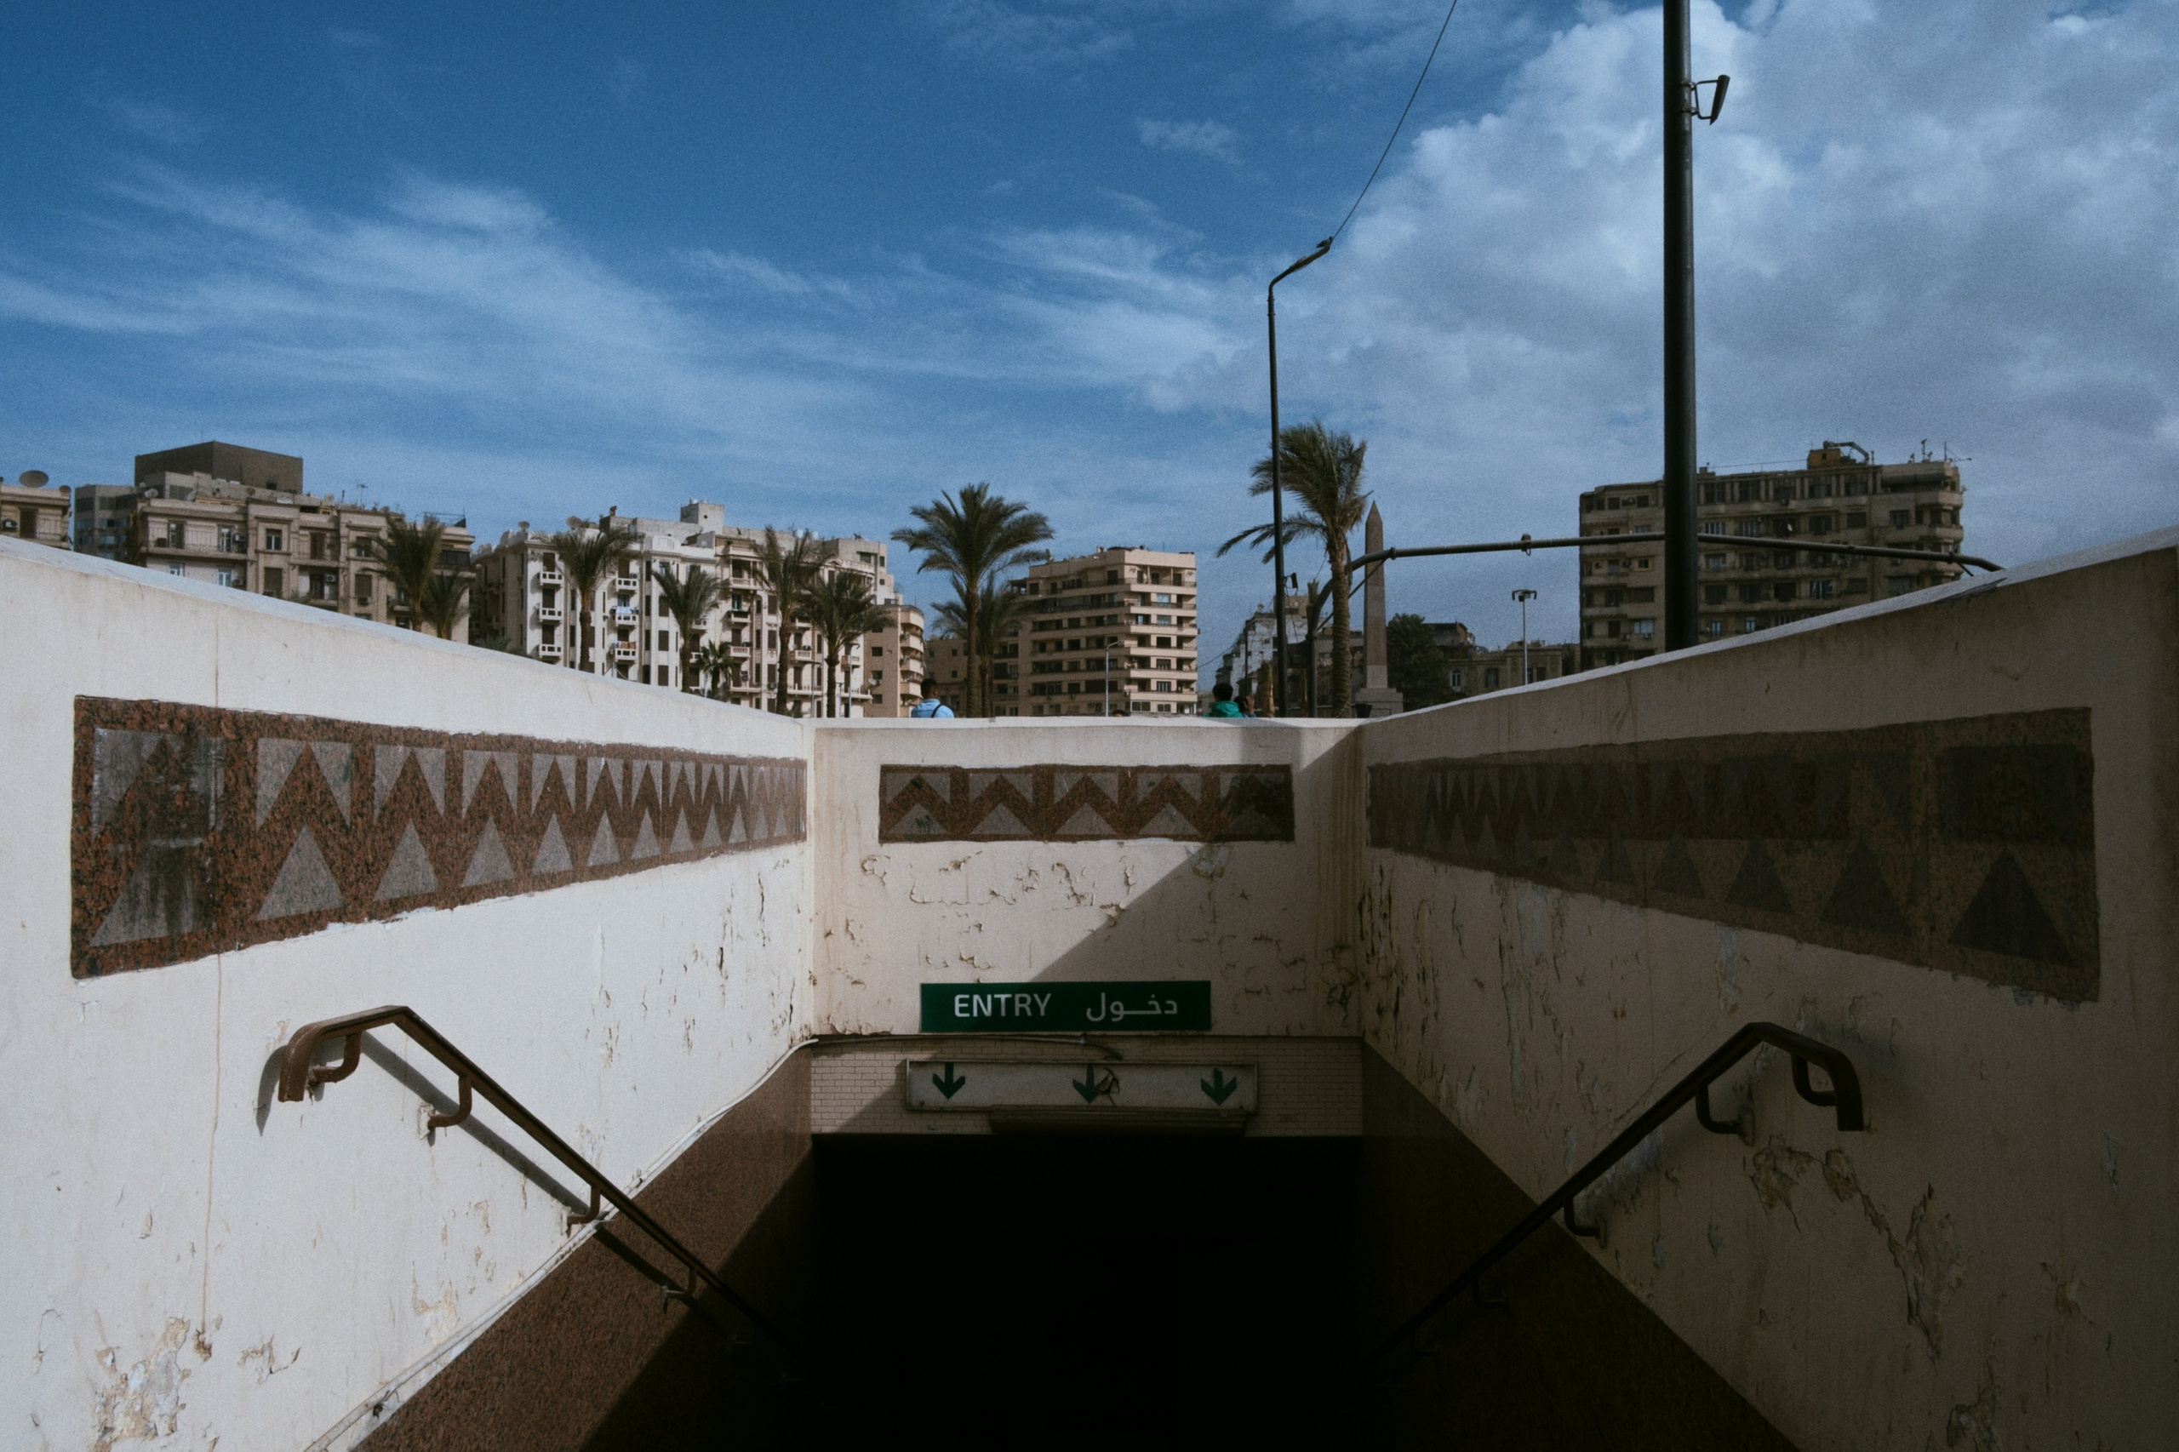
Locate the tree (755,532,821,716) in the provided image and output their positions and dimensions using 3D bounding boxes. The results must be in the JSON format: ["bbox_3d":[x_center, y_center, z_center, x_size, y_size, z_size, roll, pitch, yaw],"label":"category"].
[{"bbox_3d":[-11.790,-2.491,56.803,3.100,10.530,3.000,0,-2,0],"label":"tree"}]

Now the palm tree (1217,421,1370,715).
[{"bbox_3d":[5.507,-3.044,38.807,4.200,10.290,3.900,0,-2,0],"label":"palm tree"}]

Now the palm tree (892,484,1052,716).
[{"bbox_3d":[-4.094,-2.970,50.793,5.600,11.050,5.500,0,-2,0],"label":"palm tree"}]

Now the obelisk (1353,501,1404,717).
[{"bbox_3d":[25.302,-8.663,126.588,4.400,22.000,4.400,0,-2,3],"label":"obelisk"}]

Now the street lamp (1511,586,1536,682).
[{"bbox_3d":[23.355,-1.921,77.794,1.300,10.980,1.200,0,-2,0],"label":"street lamp"}]

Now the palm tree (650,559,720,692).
[{"bbox_3d":[-18.570,-2.195,66.799,3.300,10.700,3.200,0,-2,0],"label":"palm tree"}]

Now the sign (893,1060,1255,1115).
[{"bbox_3d":[-0.058,2.111,8.494,2.060,0.310,0.130,0,-2,0],"label":"sign"}]

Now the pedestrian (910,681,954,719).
[{"bbox_3d":[-1.659,0.384,15.268,0.500,1.720,0.360,-1,-2,18],"label":"pedestrian"}]

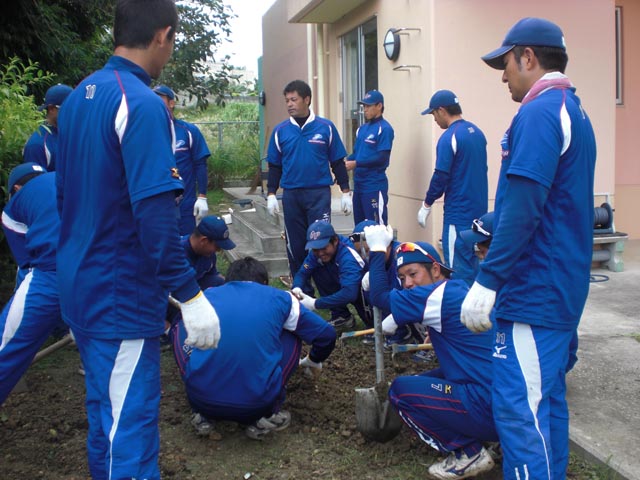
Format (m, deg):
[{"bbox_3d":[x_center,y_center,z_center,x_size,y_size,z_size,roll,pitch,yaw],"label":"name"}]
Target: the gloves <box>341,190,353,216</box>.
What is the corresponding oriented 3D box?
[{"bbox_3d":[0.200,-0.273,5.250,0.090,0.190,0.090,3,9,24],"label":"gloves"}]

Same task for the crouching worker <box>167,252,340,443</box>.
[{"bbox_3d":[-0.302,0.464,3.191,0.700,0.770,0.720,-1,8,2],"label":"crouching worker"}]

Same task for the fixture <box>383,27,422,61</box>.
[{"bbox_3d":[0.649,-1.735,6.250,0.100,0.290,0.290,-3,9,-13],"label":"fixture"}]

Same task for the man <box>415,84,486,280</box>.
[{"bbox_3d":[0.907,-0.178,4.773,0.380,1.680,0.480,5,10,36],"label":"man"}]

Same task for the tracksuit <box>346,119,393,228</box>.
[{"bbox_3d":[0.430,-0.349,6.050,0.460,1.400,0.350,7,12,43],"label":"tracksuit"}]

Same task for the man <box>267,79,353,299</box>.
[{"bbox_3d":[-0.092,-0.397,5.648,0.620,1.740,0.360,1,8,17],"label":"man"}]

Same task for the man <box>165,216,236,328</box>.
[{"bbox_3d":[-0.817,0.270,4.576,0.620,0.820,0.520,3,9,30],"label":"man"}]

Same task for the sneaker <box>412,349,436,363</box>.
[{"bbox_3d":[0.667,0.689,4.301,0.280,0.100,0.105,-9,11,-40],"label":"sneaker"}]

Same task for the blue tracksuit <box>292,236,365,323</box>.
[{"bbox_3d":[0.073,0.282,4.900,0.500,0.610,0.560,4,10,30],"label":"blue tracksuit"}]

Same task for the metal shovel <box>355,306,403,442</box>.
[{"bbox_3d":[0.258,0.445,3.099,0.230,0.960,0.130,-2,9,-9],"label":"metal shovel"}]

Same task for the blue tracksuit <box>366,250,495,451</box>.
[{"bbox_3d":[0.525,0.432,2.806,0.670,0.780,0.550,2,8,21],"label":"blue tracksuit"}]

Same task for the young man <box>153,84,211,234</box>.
[{"bbox_3d":[-1.017,-0.215,4.913,0.560,1.720,0.340,1,8,17],"label":"young man"}]

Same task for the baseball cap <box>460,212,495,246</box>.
[{"bbox_3d":[0.937,-0.052,4.050,0.265,0.150,0.175,-28,20,-25],"label":"baseball cap"}]

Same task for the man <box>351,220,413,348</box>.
[{"bbox_3d":[0.434,0.286,4.330,0.530,0.800,0.580,3,9,30],"label":"man"}]

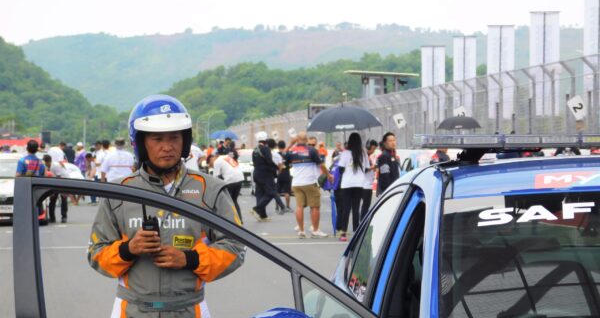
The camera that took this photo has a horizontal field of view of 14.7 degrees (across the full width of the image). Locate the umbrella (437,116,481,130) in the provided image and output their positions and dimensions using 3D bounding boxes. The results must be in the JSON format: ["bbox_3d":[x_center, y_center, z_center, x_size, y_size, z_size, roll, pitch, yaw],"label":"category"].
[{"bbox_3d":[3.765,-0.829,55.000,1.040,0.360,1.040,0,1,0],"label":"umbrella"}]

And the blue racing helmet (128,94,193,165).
[{"bbox_3d":[-0.542,-0.109,9.050,0.250,0.280,0.310,-4,4,-15],"label":"blue racing helmet"}]

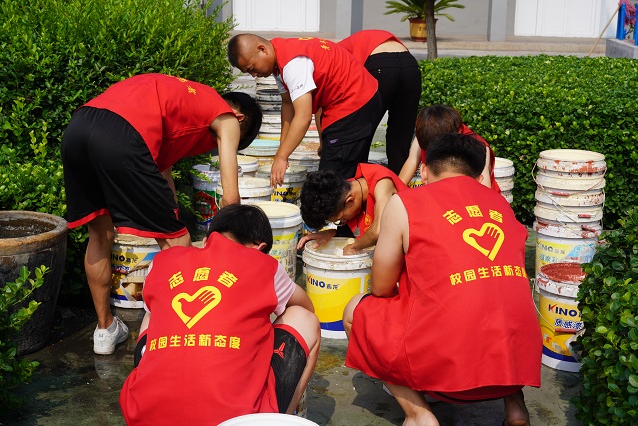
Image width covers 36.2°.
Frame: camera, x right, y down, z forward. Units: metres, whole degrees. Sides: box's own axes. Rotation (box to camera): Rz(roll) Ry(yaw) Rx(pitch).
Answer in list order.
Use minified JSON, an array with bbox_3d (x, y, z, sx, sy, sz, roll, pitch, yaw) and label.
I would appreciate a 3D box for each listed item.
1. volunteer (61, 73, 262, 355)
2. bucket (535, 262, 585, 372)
[{"bbox_3d":[-0.612,-0.043,4.241,0.979,1.122,0.561,-12,18,-41],"label":"volunteer"},{"bbox_3d":[1.019,0.407,3.926,0.310,0.375,0.310,4,14,15],"label":"bucket"}]

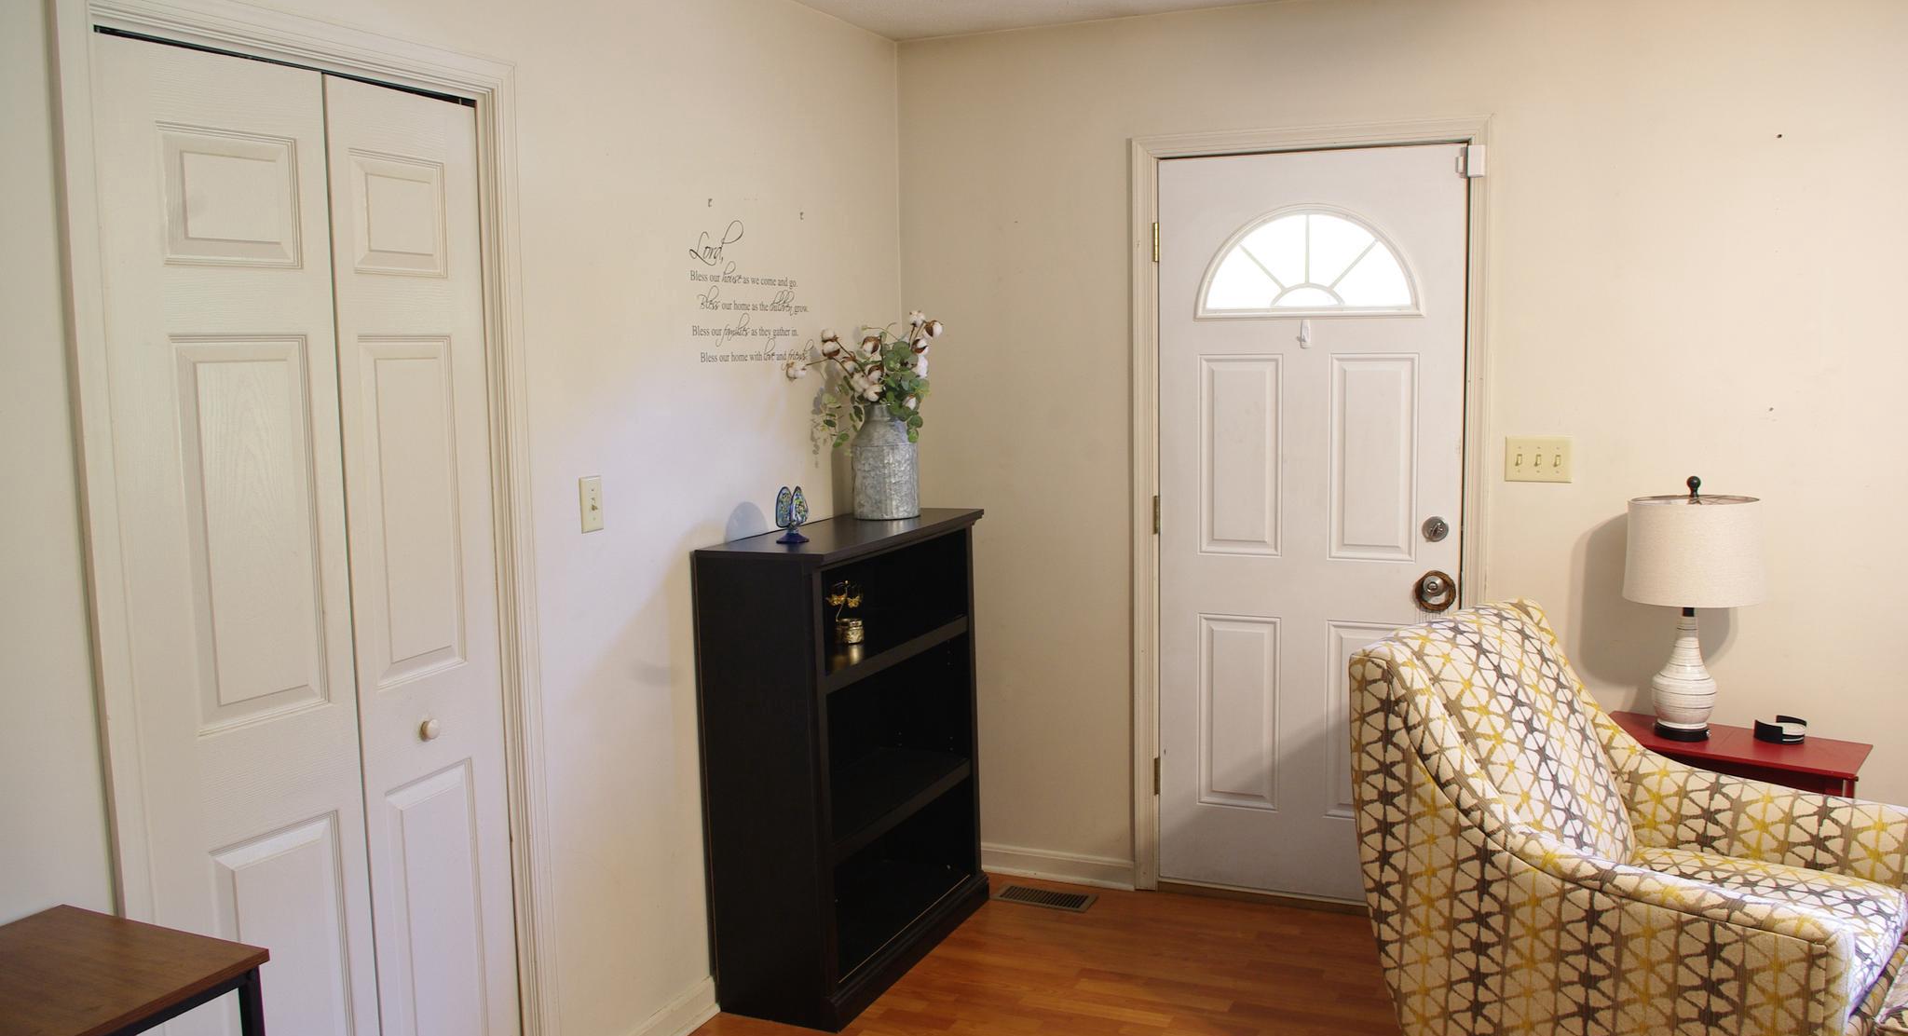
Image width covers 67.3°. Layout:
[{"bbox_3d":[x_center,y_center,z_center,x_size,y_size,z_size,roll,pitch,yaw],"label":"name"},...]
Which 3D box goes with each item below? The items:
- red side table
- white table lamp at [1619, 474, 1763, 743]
[{"bbox_3d":[1.724,0.816,3.241,0.575,0.660,0.290,5,8,39],"label":"red side table"},{"bbox_3d":[1.660,0.198,3.231,0.303,0.606,0.303,5,8,39],"label":"white table lamp"}]

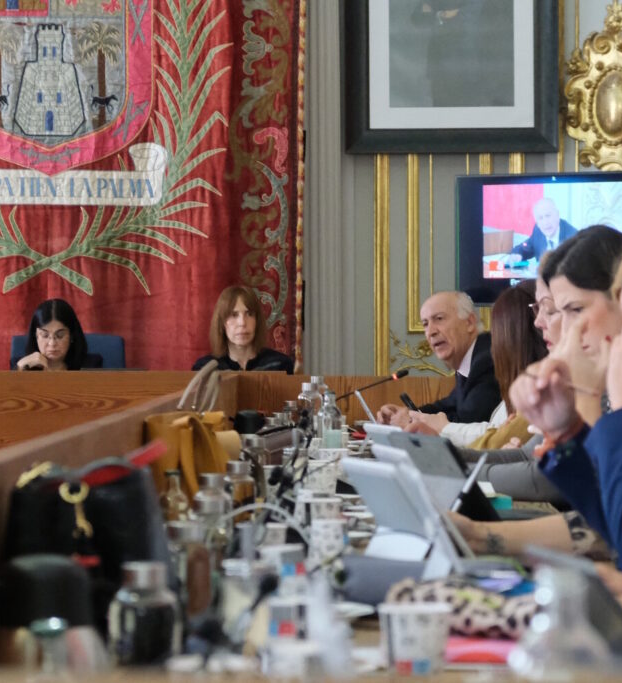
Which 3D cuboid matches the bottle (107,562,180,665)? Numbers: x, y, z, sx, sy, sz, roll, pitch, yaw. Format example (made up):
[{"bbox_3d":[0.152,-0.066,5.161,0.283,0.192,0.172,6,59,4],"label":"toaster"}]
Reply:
[{"bbox_3d":[-0.153,0.287,2.170,0.066,0.166,0.066,0,0,0],"label":"bottle"}]

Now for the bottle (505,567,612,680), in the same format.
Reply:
[{"bbox_3d":[0.148,0.252,1.380,0.070,0.236,0.070,0,0,0],"label":"bottle"}]

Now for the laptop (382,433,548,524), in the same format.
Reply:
[{"bbox_3d":[0.370,0.283,5.020,0.310,0.180,0.295,0,0,-24],"label":"laptop"}]

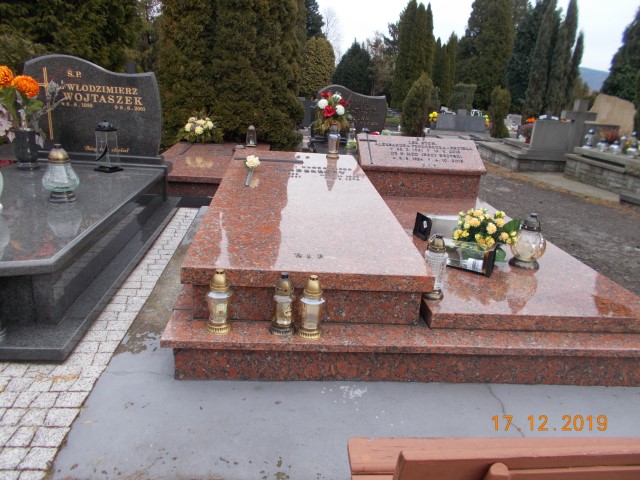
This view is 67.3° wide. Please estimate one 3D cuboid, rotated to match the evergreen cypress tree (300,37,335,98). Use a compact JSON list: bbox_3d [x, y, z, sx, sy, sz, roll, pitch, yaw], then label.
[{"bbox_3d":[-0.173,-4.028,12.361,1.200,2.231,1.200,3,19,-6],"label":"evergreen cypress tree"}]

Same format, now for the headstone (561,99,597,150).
[{"bbox_3d":[4.182,-1.872,7.834,0.527,0.788,0.133,3,19,-6],"label":"headstone"}]

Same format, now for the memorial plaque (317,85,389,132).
[{"bbox_3d":[0.537,-2.055,7.643,1.120,0.745,0.110,0,19,-14],"label":"memorial plaque"}]

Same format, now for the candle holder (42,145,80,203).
[{"bbox_3d":[-1.774,-0.459,3.285,0.223,0.384,0.223,3,19,-6],"label":"candle holder"}]

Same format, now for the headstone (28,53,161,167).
[{"bbox_3d":[-1.688,-0.998,3.644,0.969,0.722,0.085,3,19,-6],"label":"headstone"}]

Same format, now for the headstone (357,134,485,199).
[{"bbox_3d":[0.818,-0.614,3.998,1.021,0.442,0.380,3,19,-6],"label":"headstone"}]

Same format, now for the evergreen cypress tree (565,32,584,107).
[{"bbox_3d":[10.391,-6.647,19.788,0.450,3.464,0.450,3,19,-6],"label":"evergreen cypress tree"}]

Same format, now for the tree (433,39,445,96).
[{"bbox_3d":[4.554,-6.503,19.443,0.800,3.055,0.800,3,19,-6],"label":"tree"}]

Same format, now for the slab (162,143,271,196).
[{"bbox_3d":[-1.113,-0.790,5.188,1.102,0.228,2.071,3,19,-6],"label":"slab"}]

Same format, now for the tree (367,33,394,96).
[{"bbox_3d":[3.575,-10.201,28.609,1.543,3.964,1.543,3,19,-6],"label":"tree"}]

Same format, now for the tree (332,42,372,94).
[{"bbox_3d":[1.909,-10.011,28.537,2.369,3.407,2.369,3,19,-6],"label":"tree"}]

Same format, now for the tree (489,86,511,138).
[{"bbox_3d":[4.314,-3.063,11.891,0.600,1.404,0.600,3,19,-6],"label":"tree"}]

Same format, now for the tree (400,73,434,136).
[{"bbox_3d":[2.029,-2.788,10.028,0.646,1.333,0.646,3,19,-6],"label":"tree"}]

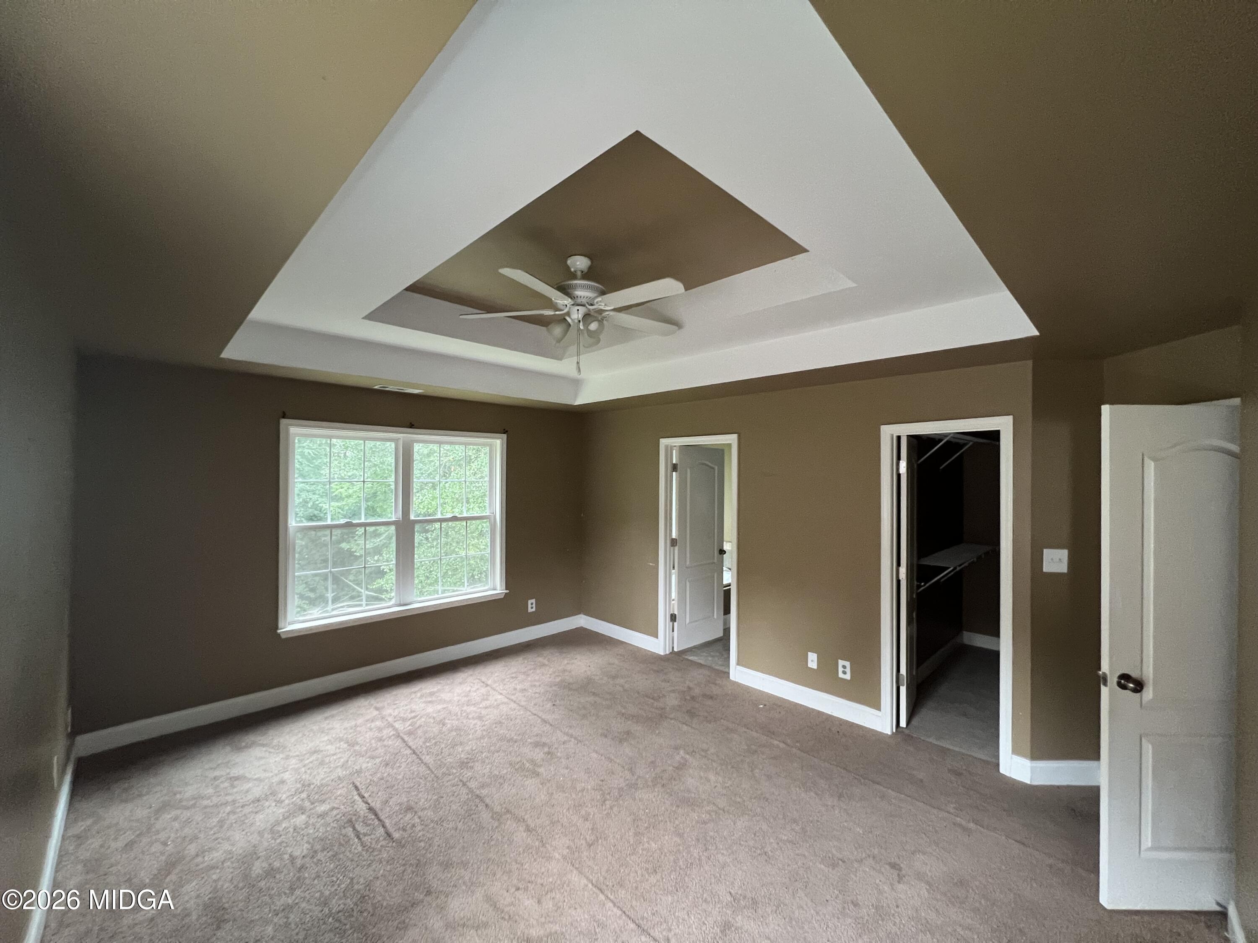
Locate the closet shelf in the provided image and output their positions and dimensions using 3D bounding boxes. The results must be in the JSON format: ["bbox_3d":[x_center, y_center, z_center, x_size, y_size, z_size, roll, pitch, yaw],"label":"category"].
[{"bbox_3d":[3.051,0.877,4.336,1.656,0.260,0.290,1,0,-43],"label":"closet shelf"}]

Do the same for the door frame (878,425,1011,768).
[{"bbox_3d":[2.043,0.739,3.064,0.722,2.110,0.130,0,0,44],"label":"door frame"}]

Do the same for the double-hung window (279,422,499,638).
[{"bbox_3d":[-1.961,0.445,4.207,1.900,1.663,0.090,1,0,-42],"label":"double-hung window"}]

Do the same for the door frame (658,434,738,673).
[{"bbox_3d":[0.660,0.734,4.396,0.876,2.110,0.130,0,0,44],"label":"door frame"}]

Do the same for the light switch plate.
[{"bbox_3d":[2.462,0.517,2.725,0.125,0.124,0.009,0,0,1],"label":"light switch plate"}]

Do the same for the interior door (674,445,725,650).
[{"bbox_3d":[0.752,0.762,4.900,0.710,2.030,0.036,1,0,-40],"label":"interior door"}]

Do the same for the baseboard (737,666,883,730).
[{"bbox_3d":[1.335,1.728,3.654,1.132,0.127,0.016,0,0,44],"label":"baseboard"}]

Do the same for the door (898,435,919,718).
[{"bbox_3d":[2.105,0.766,3.536,0.036,2.030,0.610,0,0,38],"label":"door"}]

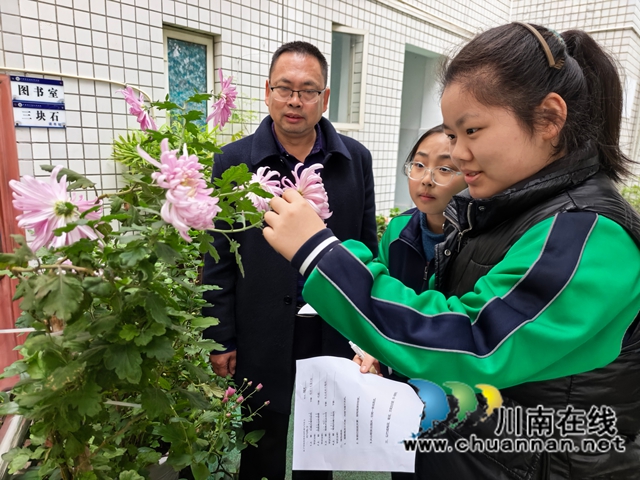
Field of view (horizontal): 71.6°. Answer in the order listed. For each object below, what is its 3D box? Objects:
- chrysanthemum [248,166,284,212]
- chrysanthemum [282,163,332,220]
[{"bbox_3d":[-0.093,-0.081,0.715,0.070,0.077,0.050,7,12,24],"label":"chrysanthemum"},{"bbox_3d":[-0.019,-0.074,0.690,0.085,0.095,0.058,13,16,43],"label":"chrysanthemum"}]

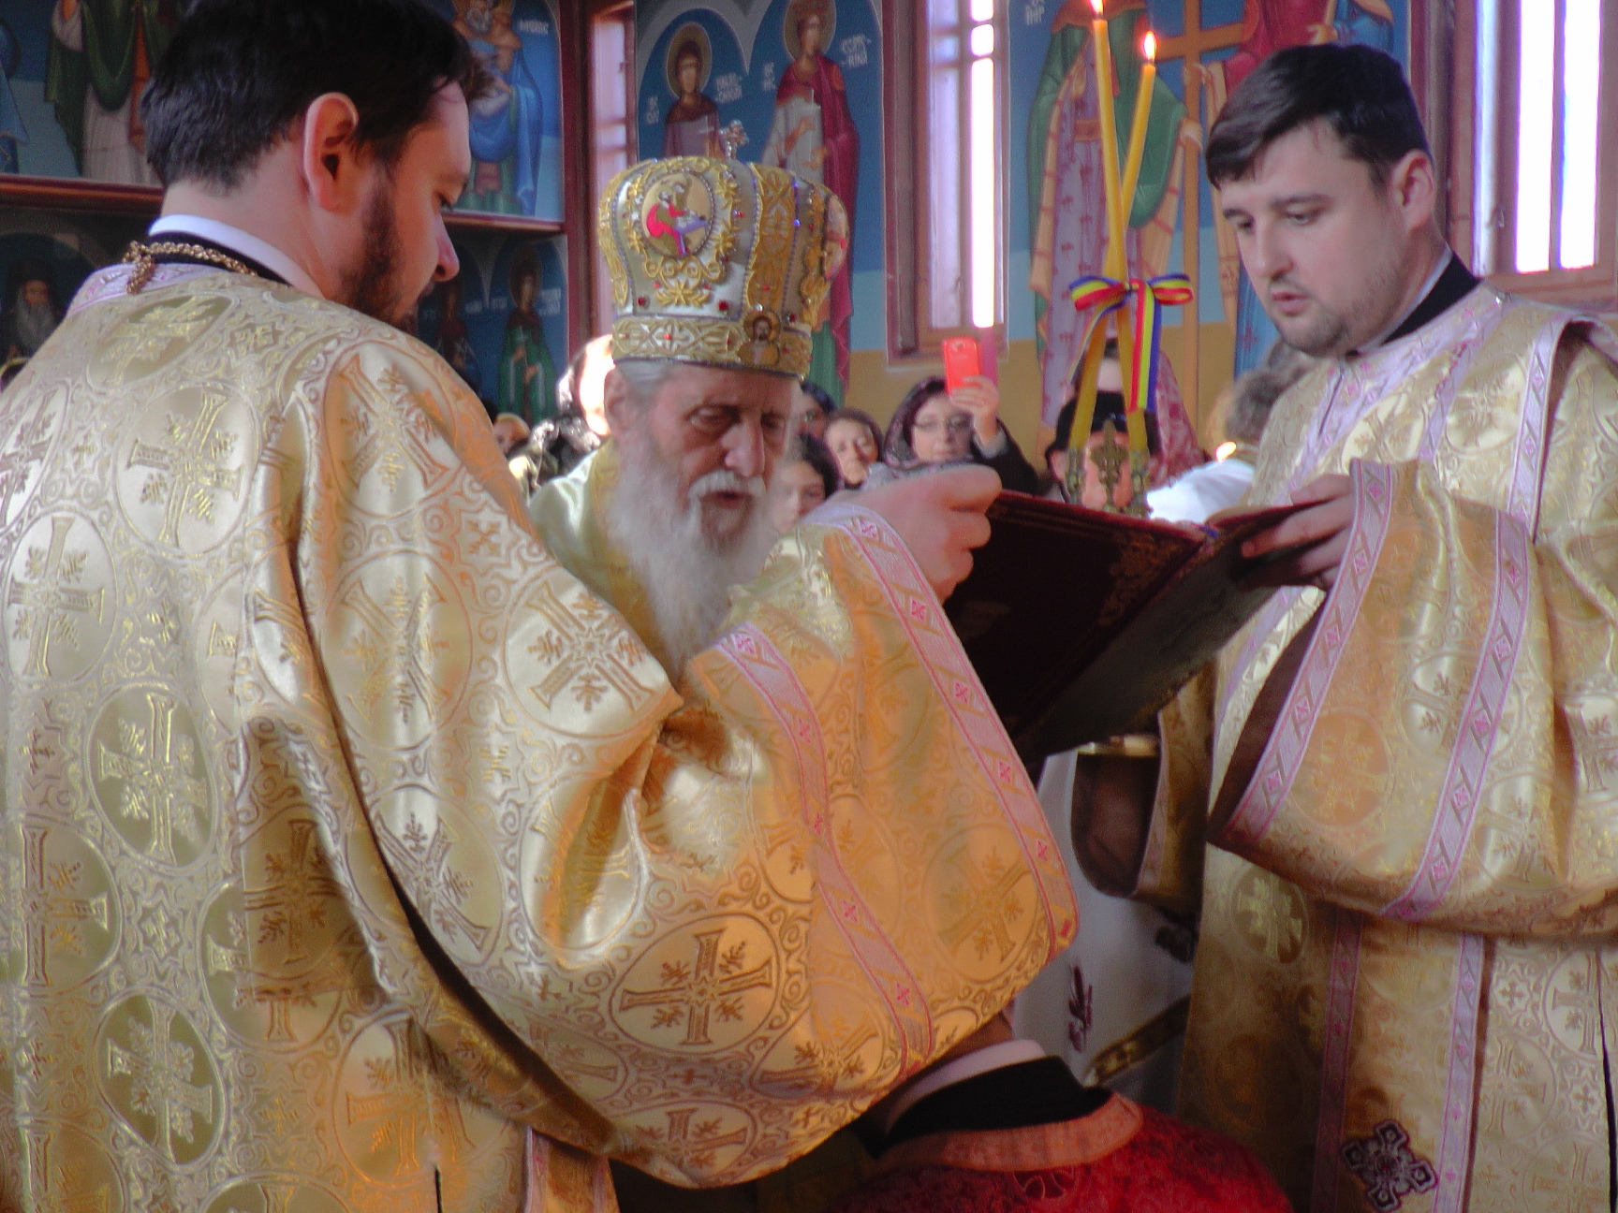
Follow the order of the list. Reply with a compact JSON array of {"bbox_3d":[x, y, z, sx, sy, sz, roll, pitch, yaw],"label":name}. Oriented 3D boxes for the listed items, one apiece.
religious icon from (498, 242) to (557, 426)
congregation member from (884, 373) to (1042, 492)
[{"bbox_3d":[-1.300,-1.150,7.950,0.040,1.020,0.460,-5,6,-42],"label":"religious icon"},{"bbox_3d":[0.341,0.241,4.266,0.500,1.620,0.380,-1,5,-3],"label":"congregation member"}]

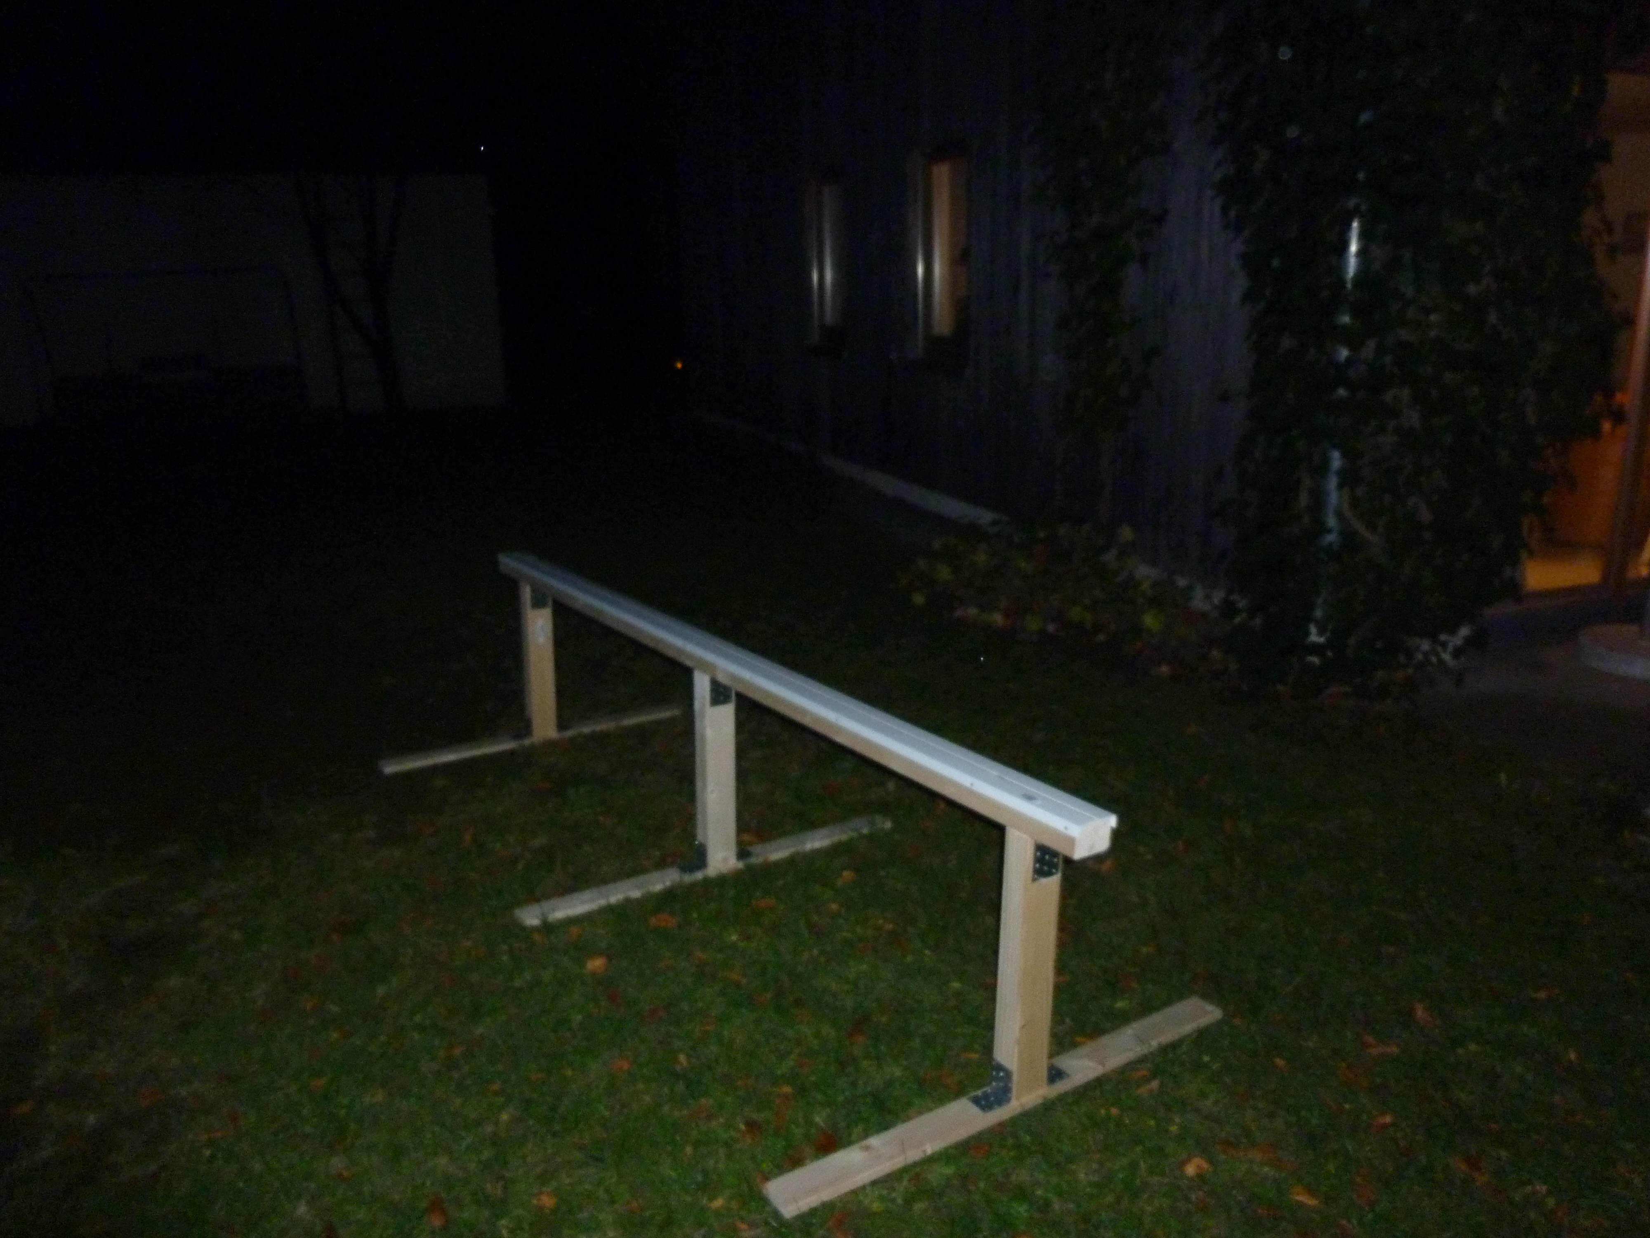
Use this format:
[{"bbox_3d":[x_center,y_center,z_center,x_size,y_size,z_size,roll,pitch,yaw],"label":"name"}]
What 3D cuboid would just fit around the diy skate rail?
[{"bbox_3d":[-0.316,0.332,3.016,1.042,0.581,2.635,-8,16,-34],"label":"diy skate rail"}]

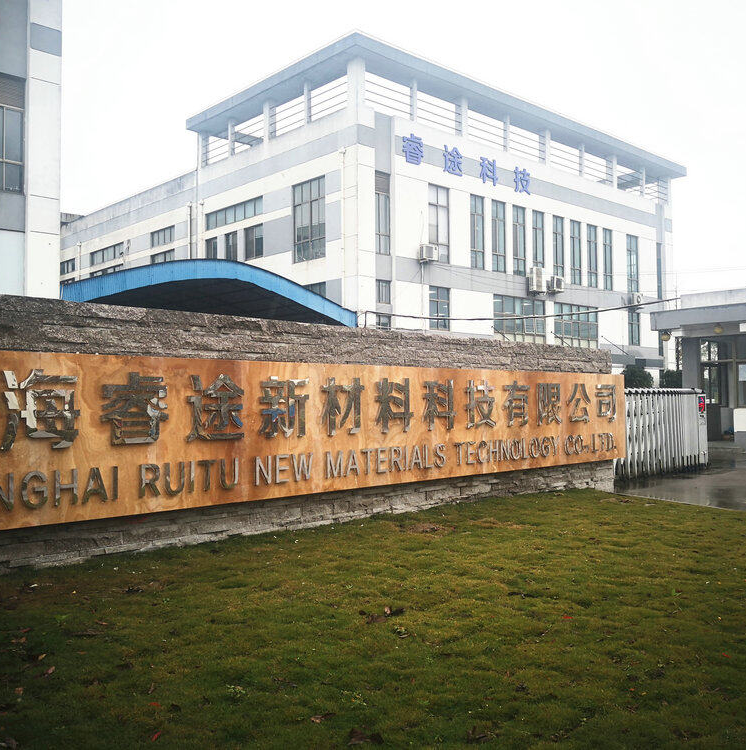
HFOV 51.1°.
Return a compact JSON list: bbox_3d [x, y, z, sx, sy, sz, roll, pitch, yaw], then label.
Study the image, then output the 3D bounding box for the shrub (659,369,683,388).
[{"bbox_3d":[12.362,1.125,31.953,1.300,2.700,1.300,-1,-2,21],"label":"shrub"}]

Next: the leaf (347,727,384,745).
[{"bbox_3d":[-0.031,1.476,3.193,0.142,0.035,0.095,-1,-2,0],"label":"leaf"}]

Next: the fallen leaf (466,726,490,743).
[{"bbox_3d":[0.428,1.471,3.192,0.092,0.035,0.075,-1,-2,0],"label":"fallen leaf"}]

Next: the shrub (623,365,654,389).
[{"bbox_3d":[10.866,1.050,31.950,1.400,2.880,1.400,-1,-2,19],"label":"shrub"}]

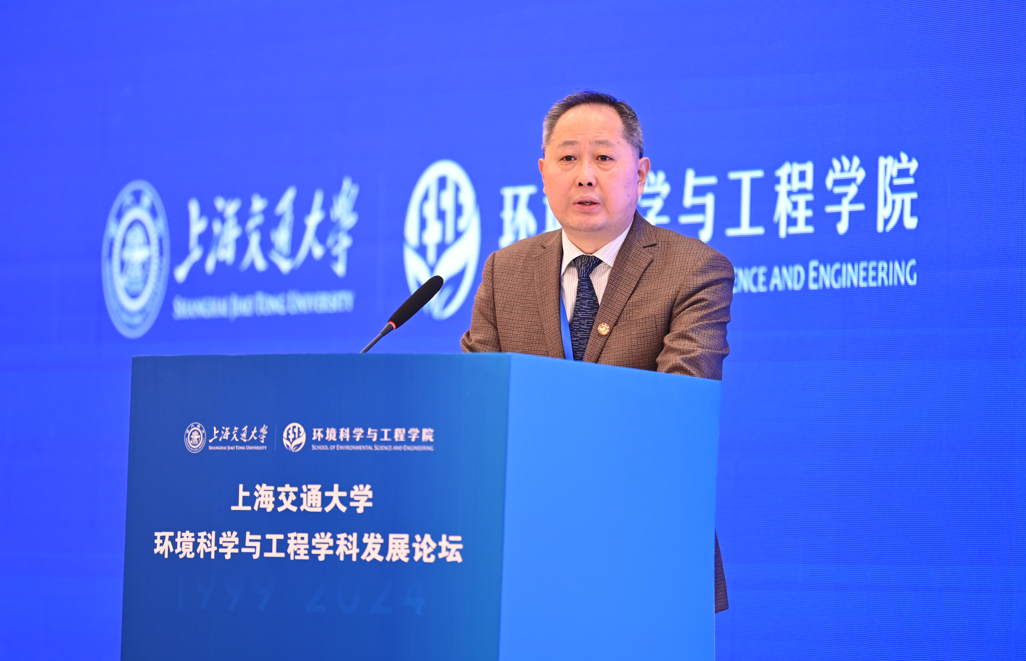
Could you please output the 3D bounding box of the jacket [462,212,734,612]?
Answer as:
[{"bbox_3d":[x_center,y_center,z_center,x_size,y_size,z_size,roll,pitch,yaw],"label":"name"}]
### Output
[{"bbox_3d":[0.142,0.151,9.720,0.520,0.710,0.380,1,-3,25],"label":"jacket"}]

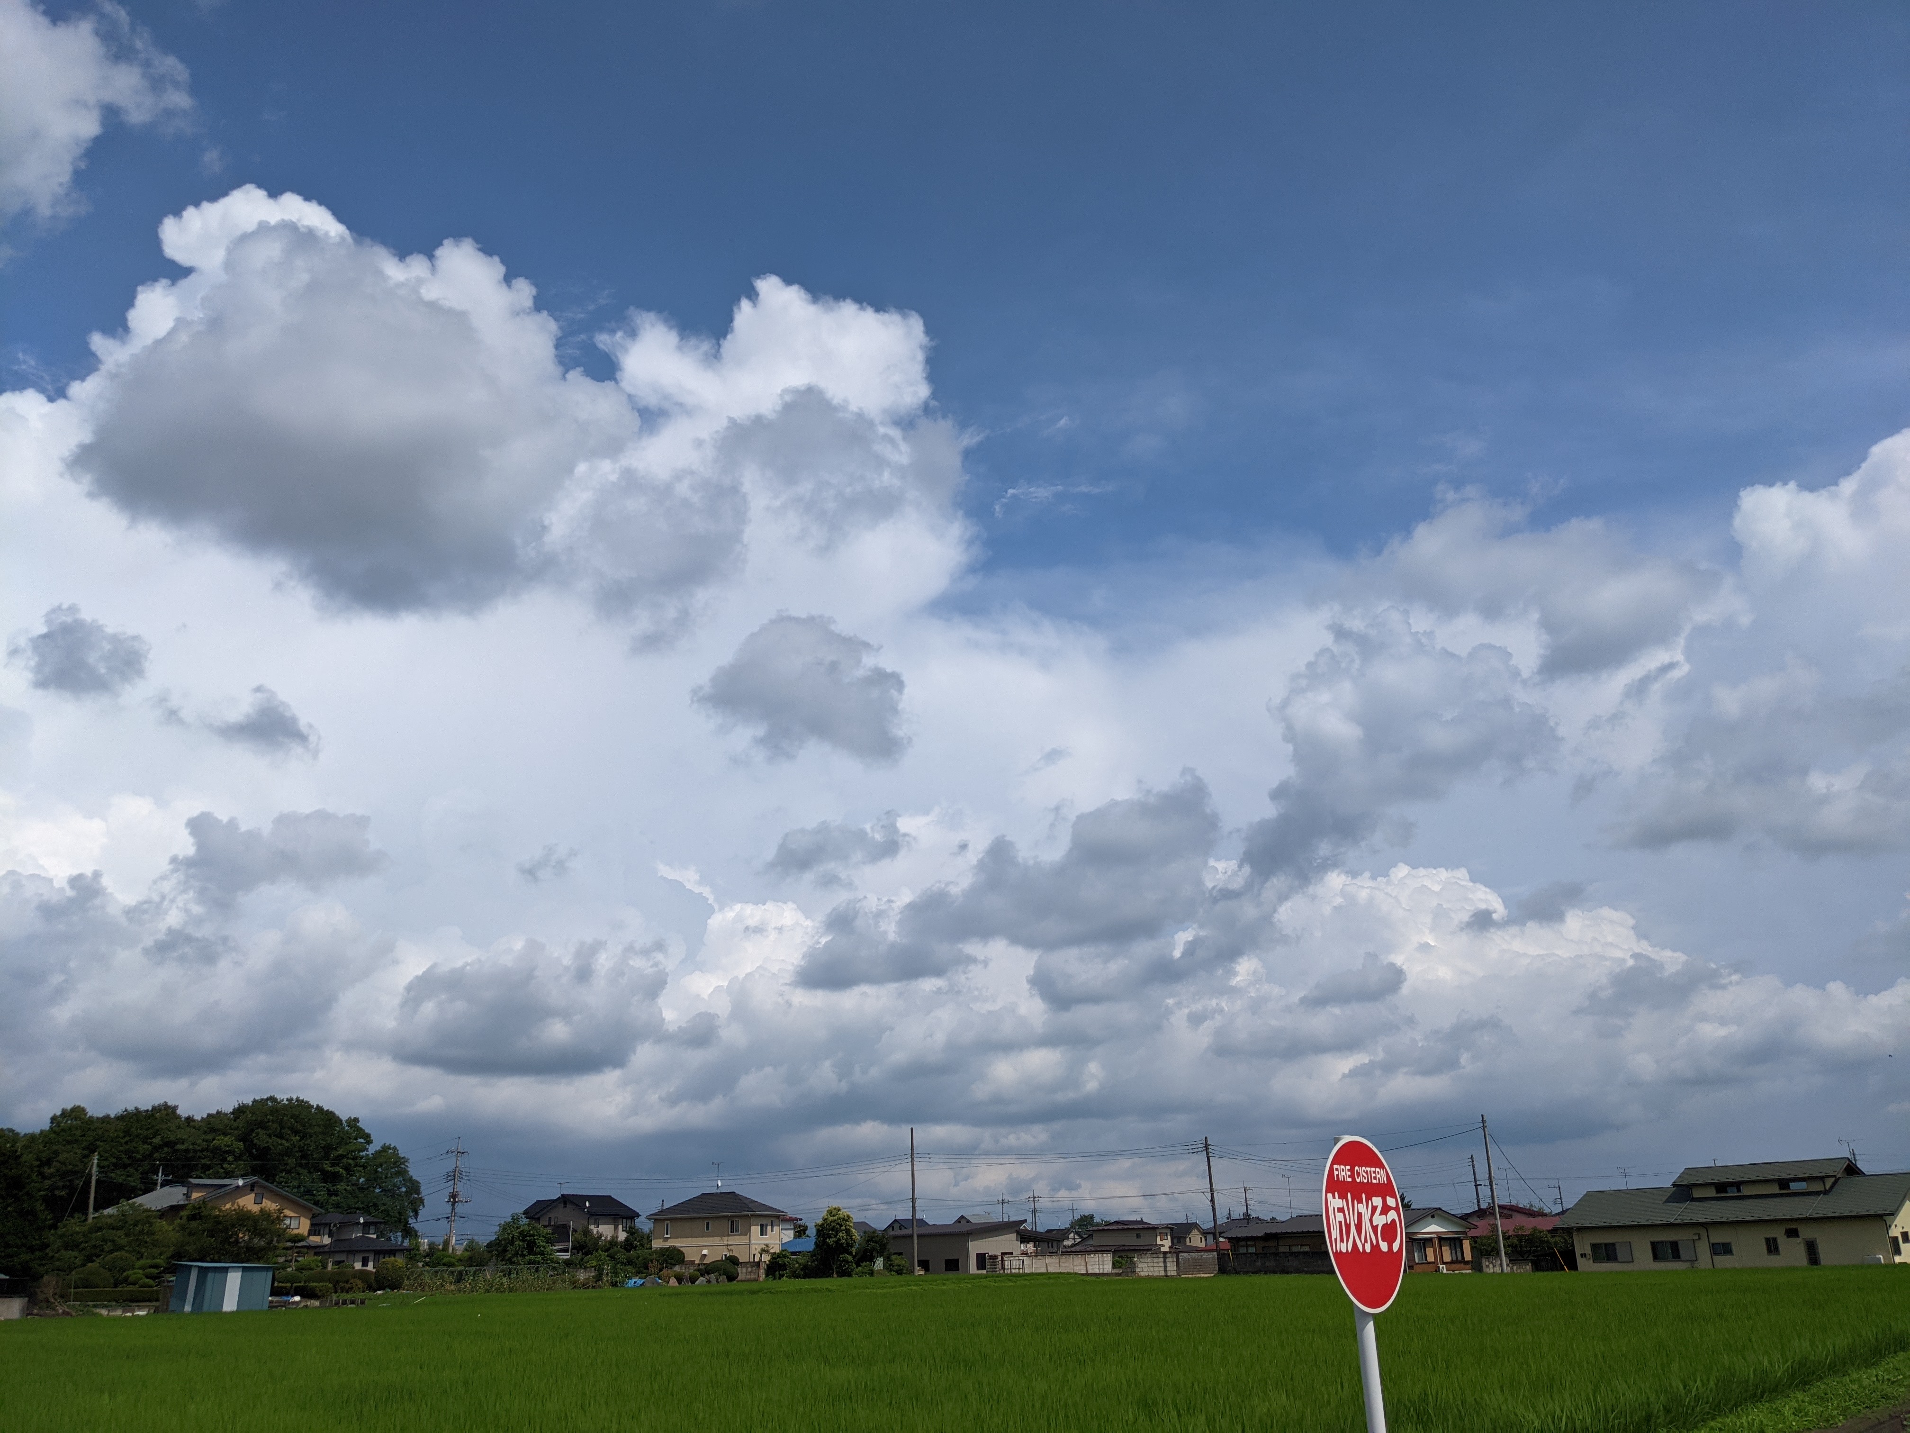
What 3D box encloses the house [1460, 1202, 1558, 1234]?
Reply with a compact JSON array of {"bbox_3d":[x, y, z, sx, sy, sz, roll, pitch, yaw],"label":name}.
[{"bbox_3d":[46.632,43.454,124.651,8.500,5.300,6.200,-12,-23,28],"label":"house"}]

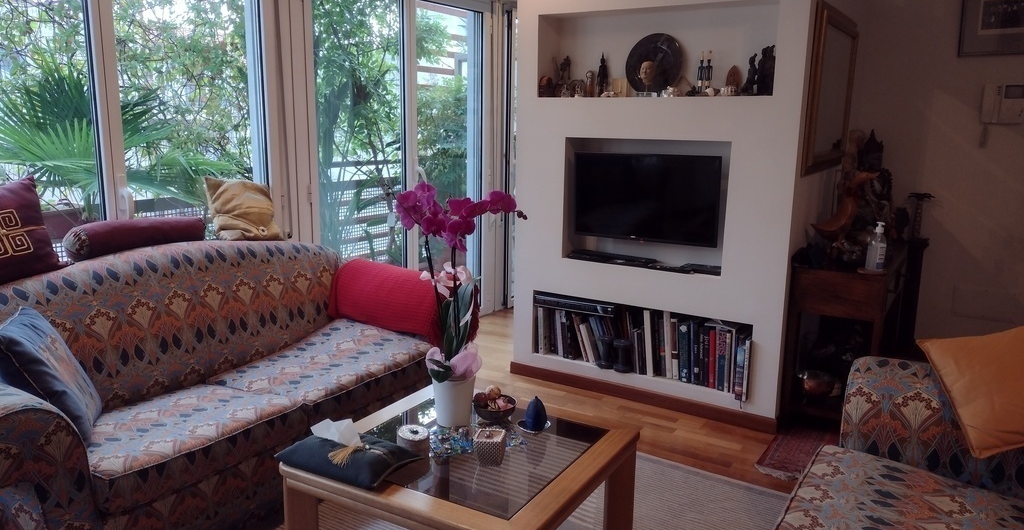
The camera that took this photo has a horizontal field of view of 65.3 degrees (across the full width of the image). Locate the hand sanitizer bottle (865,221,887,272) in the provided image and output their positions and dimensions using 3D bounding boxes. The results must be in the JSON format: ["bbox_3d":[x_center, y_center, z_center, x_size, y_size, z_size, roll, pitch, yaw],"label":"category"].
[{"bbox_3d":[1.554,-0.075,3.393,0.075,0.205,0.065,-3,11,-21],"label":"hand sanitizer bottle"}]

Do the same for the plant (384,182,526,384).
[{"bbox_3d":[-0.166,0.046,2.385,0.420,0.590,0.260,2,10,6],"label":"plant"}]

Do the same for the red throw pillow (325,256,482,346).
[{"bbox_3d":[-0.489,0.149,3.557,0.660,0.330,0.290,7,12,32],"label":"red throw pillow"}]

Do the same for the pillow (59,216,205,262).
[{"bbox_3d":[-1.381,-0.117,2.987,0.135,0.135,0.530,7,12,32],"label":"pillow"}]

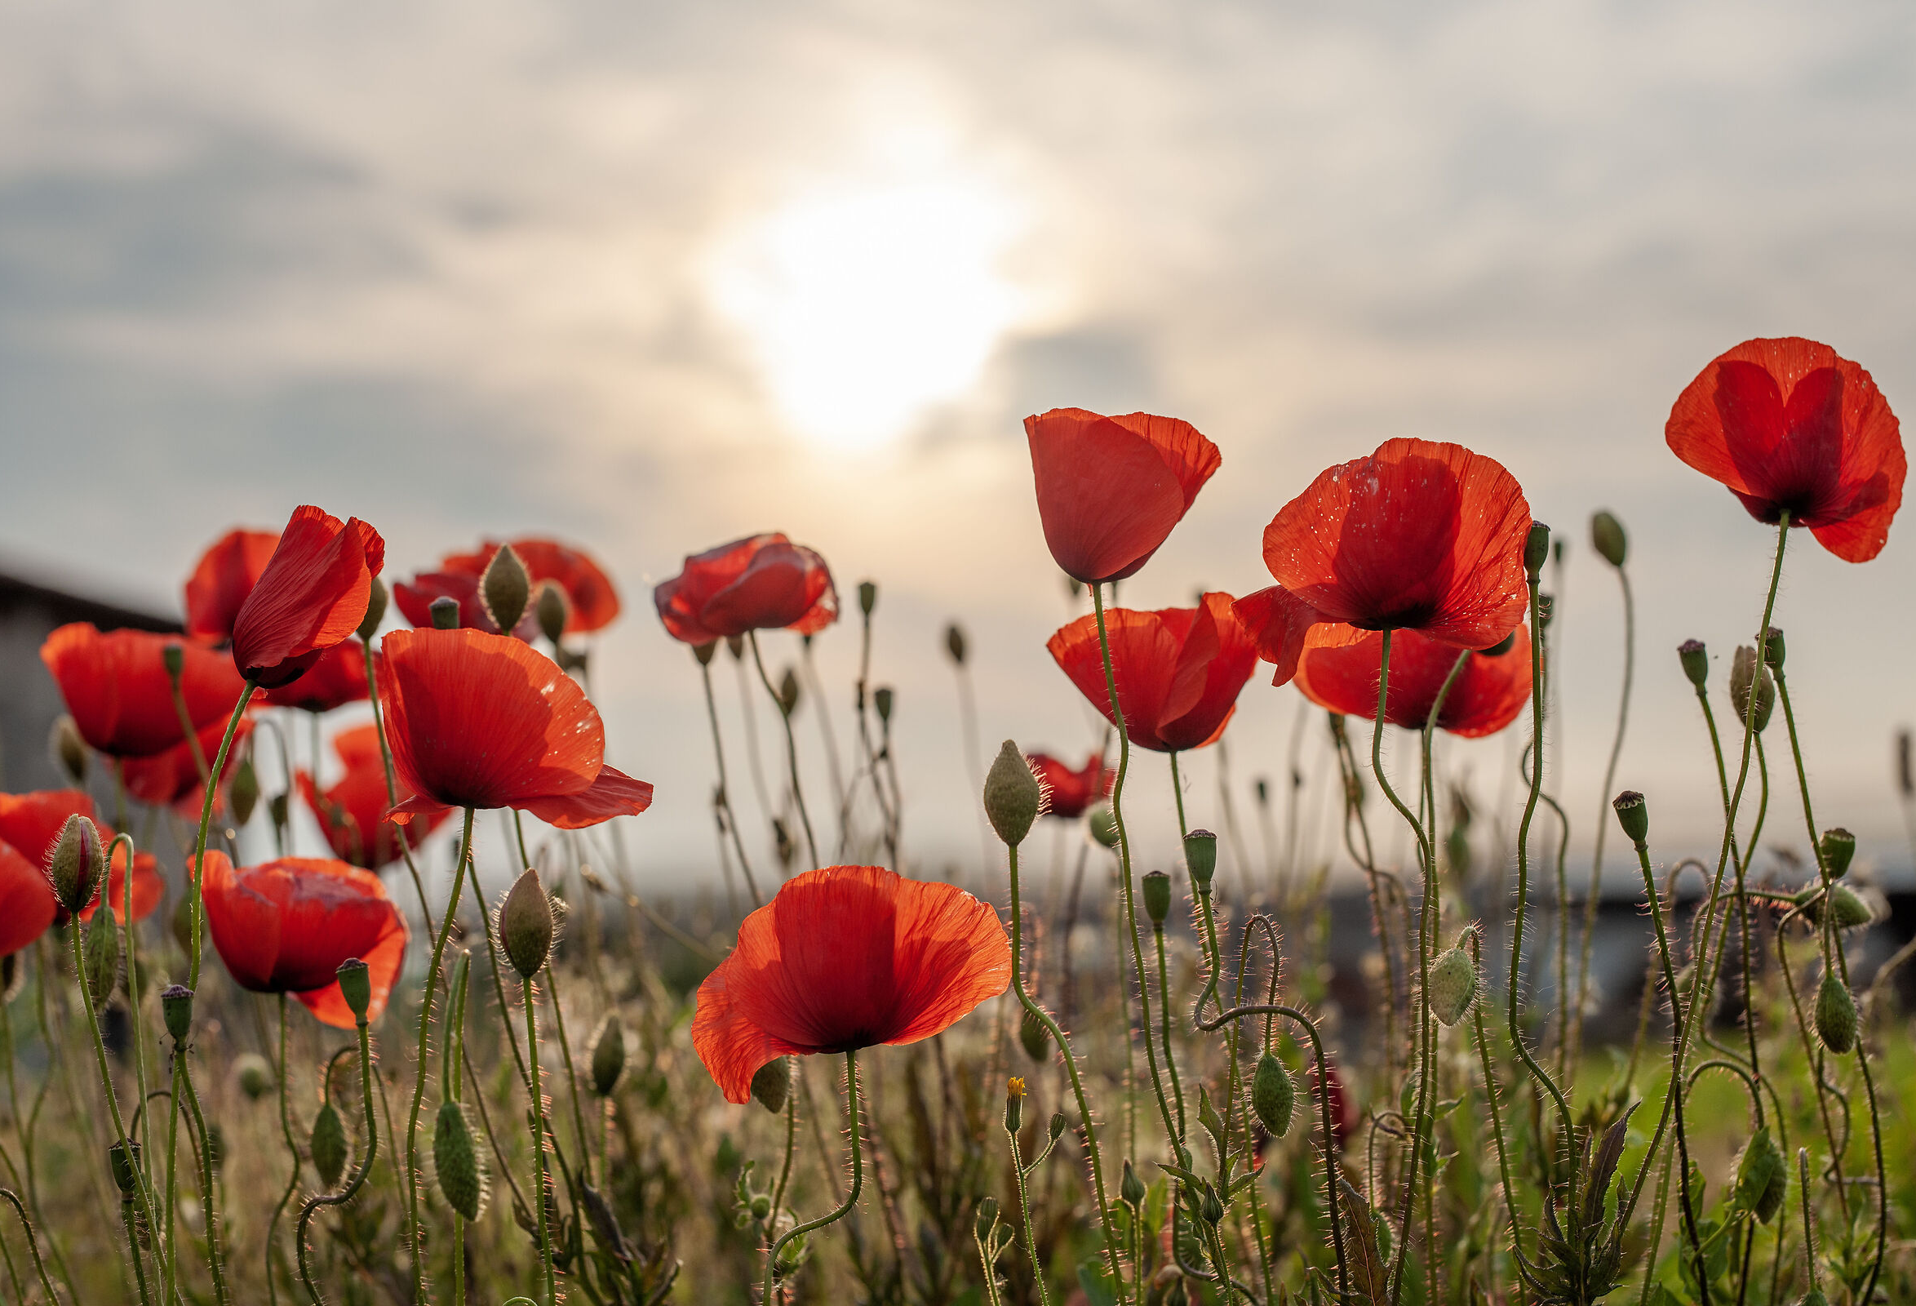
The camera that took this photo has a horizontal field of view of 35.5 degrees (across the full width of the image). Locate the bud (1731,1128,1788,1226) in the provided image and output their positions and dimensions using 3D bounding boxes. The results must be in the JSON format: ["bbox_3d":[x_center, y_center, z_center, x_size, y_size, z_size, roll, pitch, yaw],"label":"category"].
[{"bbox_3d":[0.209,0.137,0.780,0.012,0.025,0.012,2,-5,15],"label":"bud"}]

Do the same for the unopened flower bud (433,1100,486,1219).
[{"bbox_3d":[-0.121,0.124,0.730,0.011,0.029,0.011,-9,-5,-9],"label":"unopened flower bud"}]

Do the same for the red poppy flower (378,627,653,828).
[{"bbox_3d":[-0.098,0.017,0.663,0.060,0.043,0.053,0,-6,0],"label":"red poppy flower"}]

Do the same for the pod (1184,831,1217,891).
[{"bbox_3d":[0.053,0.045,0.650,0.007,0.014,0.007,-3,-6,0],"label":"pod"}]

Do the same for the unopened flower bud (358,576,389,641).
[{"bbox_3d":[-0.163,-0.013,0.830,0.009,0.019,0.009,7,-5,-11],"label":"unopened flower bud"}]

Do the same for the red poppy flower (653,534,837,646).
[{"bbox_3d":[-0.059,-0.017,0.830,0.051,0.031,0.047,-3,-5,0],"label":"red poppy flower"}]

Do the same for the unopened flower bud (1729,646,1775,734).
[{"bbox_3d":[0.207,0.010,0.780,0.010,0.023,0.010,-13,-3,0],"label":"unopened flower bud"}]

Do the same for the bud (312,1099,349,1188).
[{"bbox_3d":[-0.164,0.128,0.780,0.010,0.024,0.010,2,-3,0],"label":"bud"}]

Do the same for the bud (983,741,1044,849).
[{"bbox_3d":[0.012,0.030,0.637,0.012,0.022,0.012,-2,-6,0],"label":"bud"}]

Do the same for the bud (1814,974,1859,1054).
[{"bbox_3d":[0.229,0.094,0.780,0.011,0.021,0.011,-7,-5,16],"label":"bud"}]

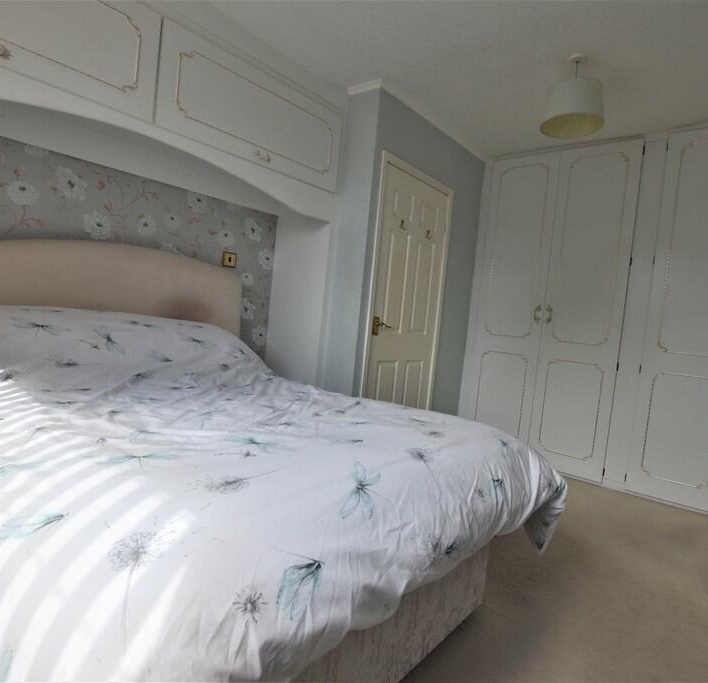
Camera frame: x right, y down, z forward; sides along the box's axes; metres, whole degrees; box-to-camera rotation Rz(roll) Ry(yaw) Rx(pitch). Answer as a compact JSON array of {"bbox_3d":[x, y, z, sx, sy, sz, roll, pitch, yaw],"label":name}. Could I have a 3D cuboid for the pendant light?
[{"bbox_3d":[1.156,-1.302,2.232,0.300,0.357,0.300,8,4,43],"label":"pendant light"}]

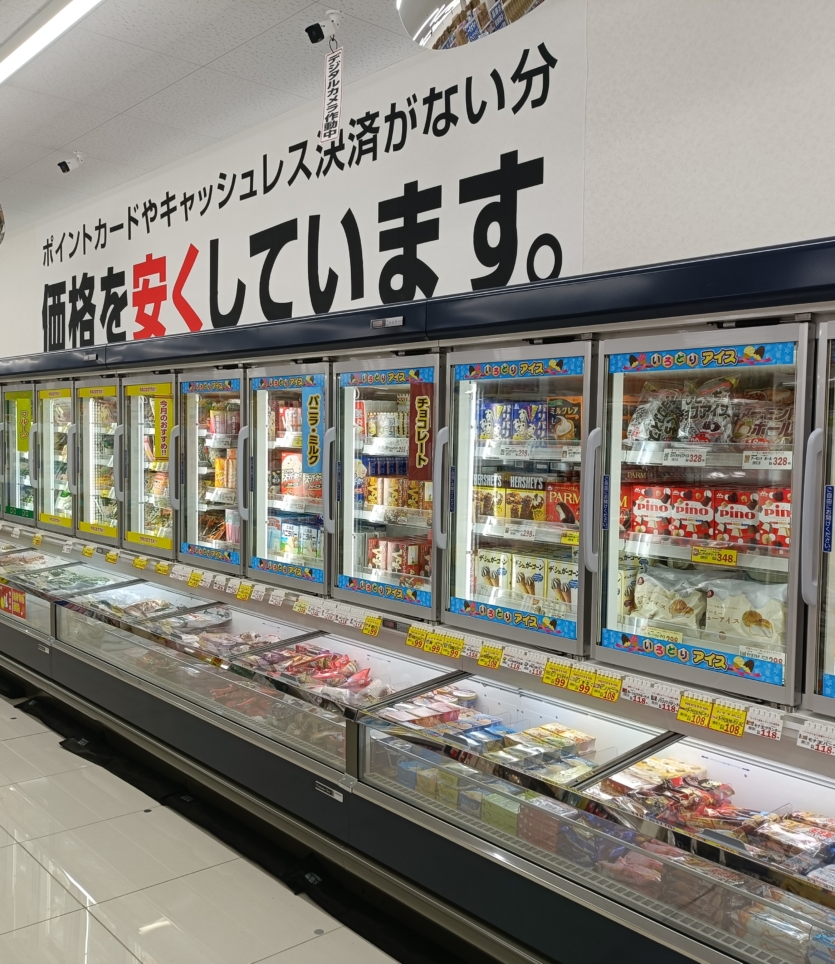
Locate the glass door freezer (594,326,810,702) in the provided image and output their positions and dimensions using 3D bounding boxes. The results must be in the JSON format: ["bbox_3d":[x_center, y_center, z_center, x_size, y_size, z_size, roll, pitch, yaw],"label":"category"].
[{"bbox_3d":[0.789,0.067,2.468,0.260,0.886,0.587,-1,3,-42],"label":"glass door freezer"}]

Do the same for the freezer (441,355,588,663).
[{"bbox_3d":[0.310,0.037,2.865,0.080,0.886,0.587,-1,3,-42],"label":"freezer"}]

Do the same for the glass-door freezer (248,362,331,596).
[{"bbox_3d":[-0.514,-0.024,3.778,0.080,0.886,0.587,-1,3,-42],"label":"glass-door freezer"}]

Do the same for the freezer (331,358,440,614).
[{"bbox_3d":[-0.102,0.007,3.321,0.080,0.886,0.587,-1,3,-42],"label":"freezer"}]

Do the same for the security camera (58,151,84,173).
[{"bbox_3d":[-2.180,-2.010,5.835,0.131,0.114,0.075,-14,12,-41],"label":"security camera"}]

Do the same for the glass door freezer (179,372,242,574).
[{"bbox_3d":[-0.926,-0.055,4.235,0.080,0.886,0.587,-1,3,-42],"label":"glass door freezer"}]

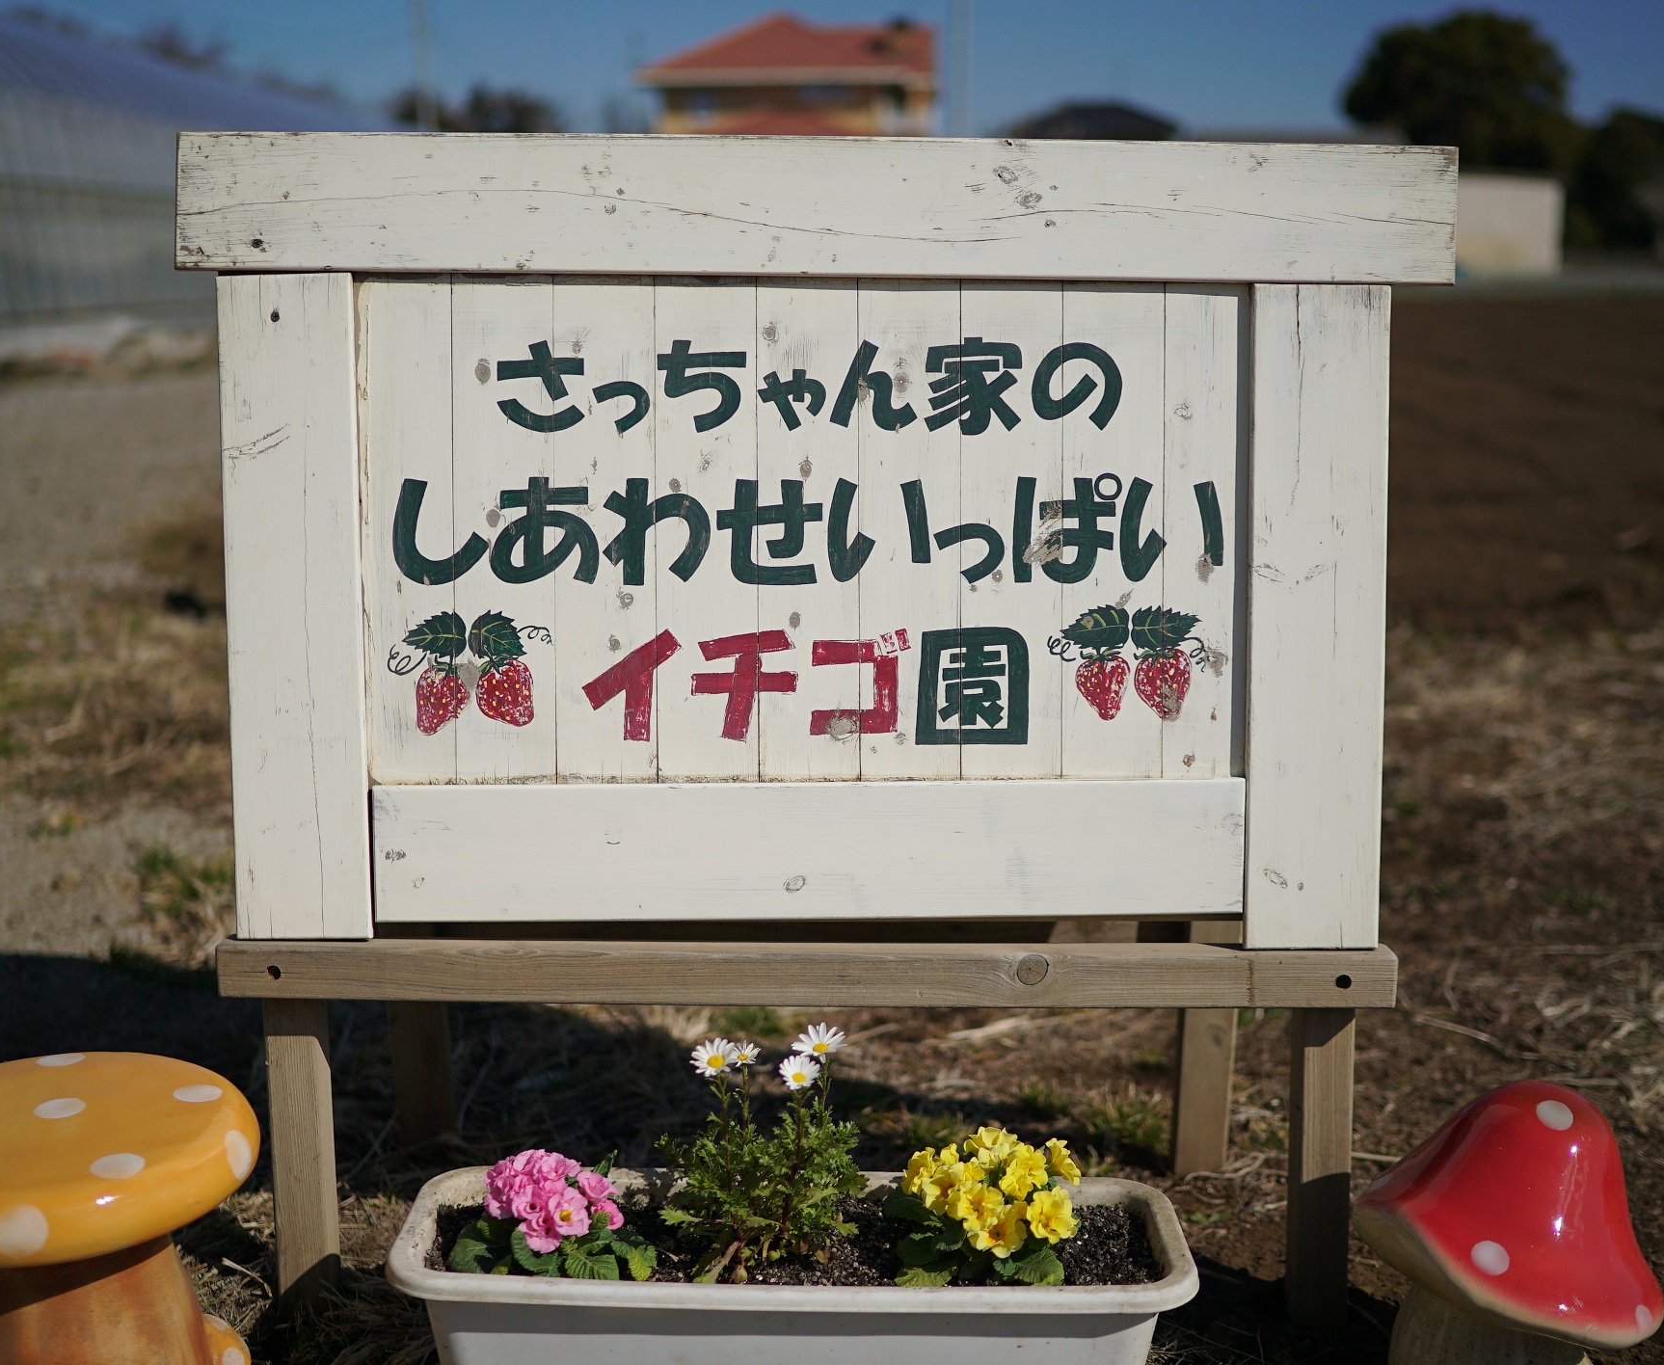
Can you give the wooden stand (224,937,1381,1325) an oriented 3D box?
[{"bbox_3d":[-0.020,0.381,1.975,1.040,0.380,0.400,0,12,1],"label":"wooden stand"}]

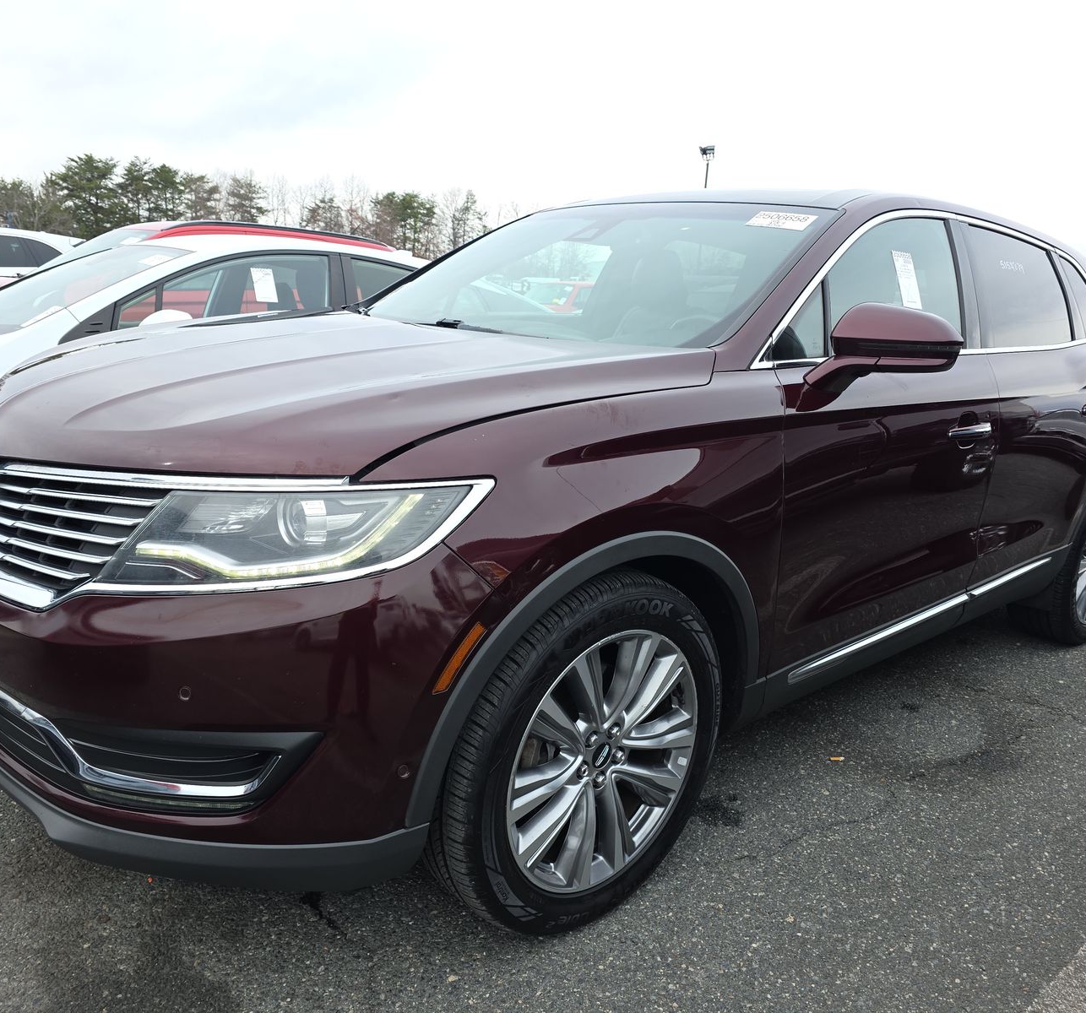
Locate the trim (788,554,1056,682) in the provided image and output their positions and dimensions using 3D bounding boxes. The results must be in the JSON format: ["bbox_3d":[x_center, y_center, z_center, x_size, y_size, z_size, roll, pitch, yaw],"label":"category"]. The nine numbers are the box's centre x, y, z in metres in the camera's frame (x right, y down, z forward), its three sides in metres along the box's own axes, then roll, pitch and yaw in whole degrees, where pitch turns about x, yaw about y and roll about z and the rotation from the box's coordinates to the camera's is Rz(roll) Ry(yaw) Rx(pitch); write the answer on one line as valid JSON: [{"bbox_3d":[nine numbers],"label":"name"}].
[{"bbox_3d":[1.209,0.300,2.696,1.640,0.065,0.040,-8,16,-40],"label":"trim"}]

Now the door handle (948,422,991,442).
[{"bbox_3d":[1.230,-0.218,2.595,0.245,0.040,0.050,-8,16,-40],"label":"door handle"}]

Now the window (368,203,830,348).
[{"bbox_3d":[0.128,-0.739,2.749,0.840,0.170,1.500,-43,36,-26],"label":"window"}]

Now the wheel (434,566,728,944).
[{"bbox_3d":[0.068,0.480,1.893,0.740,0.740,0.250,-8,16,-40],"label":"wheel"}]

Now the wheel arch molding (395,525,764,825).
[{"bbox_3d":[0.131,0.267,1.770,0.920,0.450,0.130,-8,16,-40],"label":"wheel arch molding"}]

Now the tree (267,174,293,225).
[{"bbox_3d":[-29.183,-29.421,99.905,3.800,14.100,3.800,-1,13,-16],"label":"tree"}]

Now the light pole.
[{"bbox_3d":[9.971,-16.712,56.939,0.950,11.600,0.900,5,13,9],"label":"light pole"}]

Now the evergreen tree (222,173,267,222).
[{"bbox_3d":[-32.733,-29.251,98.844,5.200,14.000,5.200,-1,13,-18],"label":"evergreen tree"}]

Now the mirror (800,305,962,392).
[{"bbox_3d":[0.786,-0.368,2.083,0.270,0.200,0.220,-8,16,-40],"label":"mirror"}]

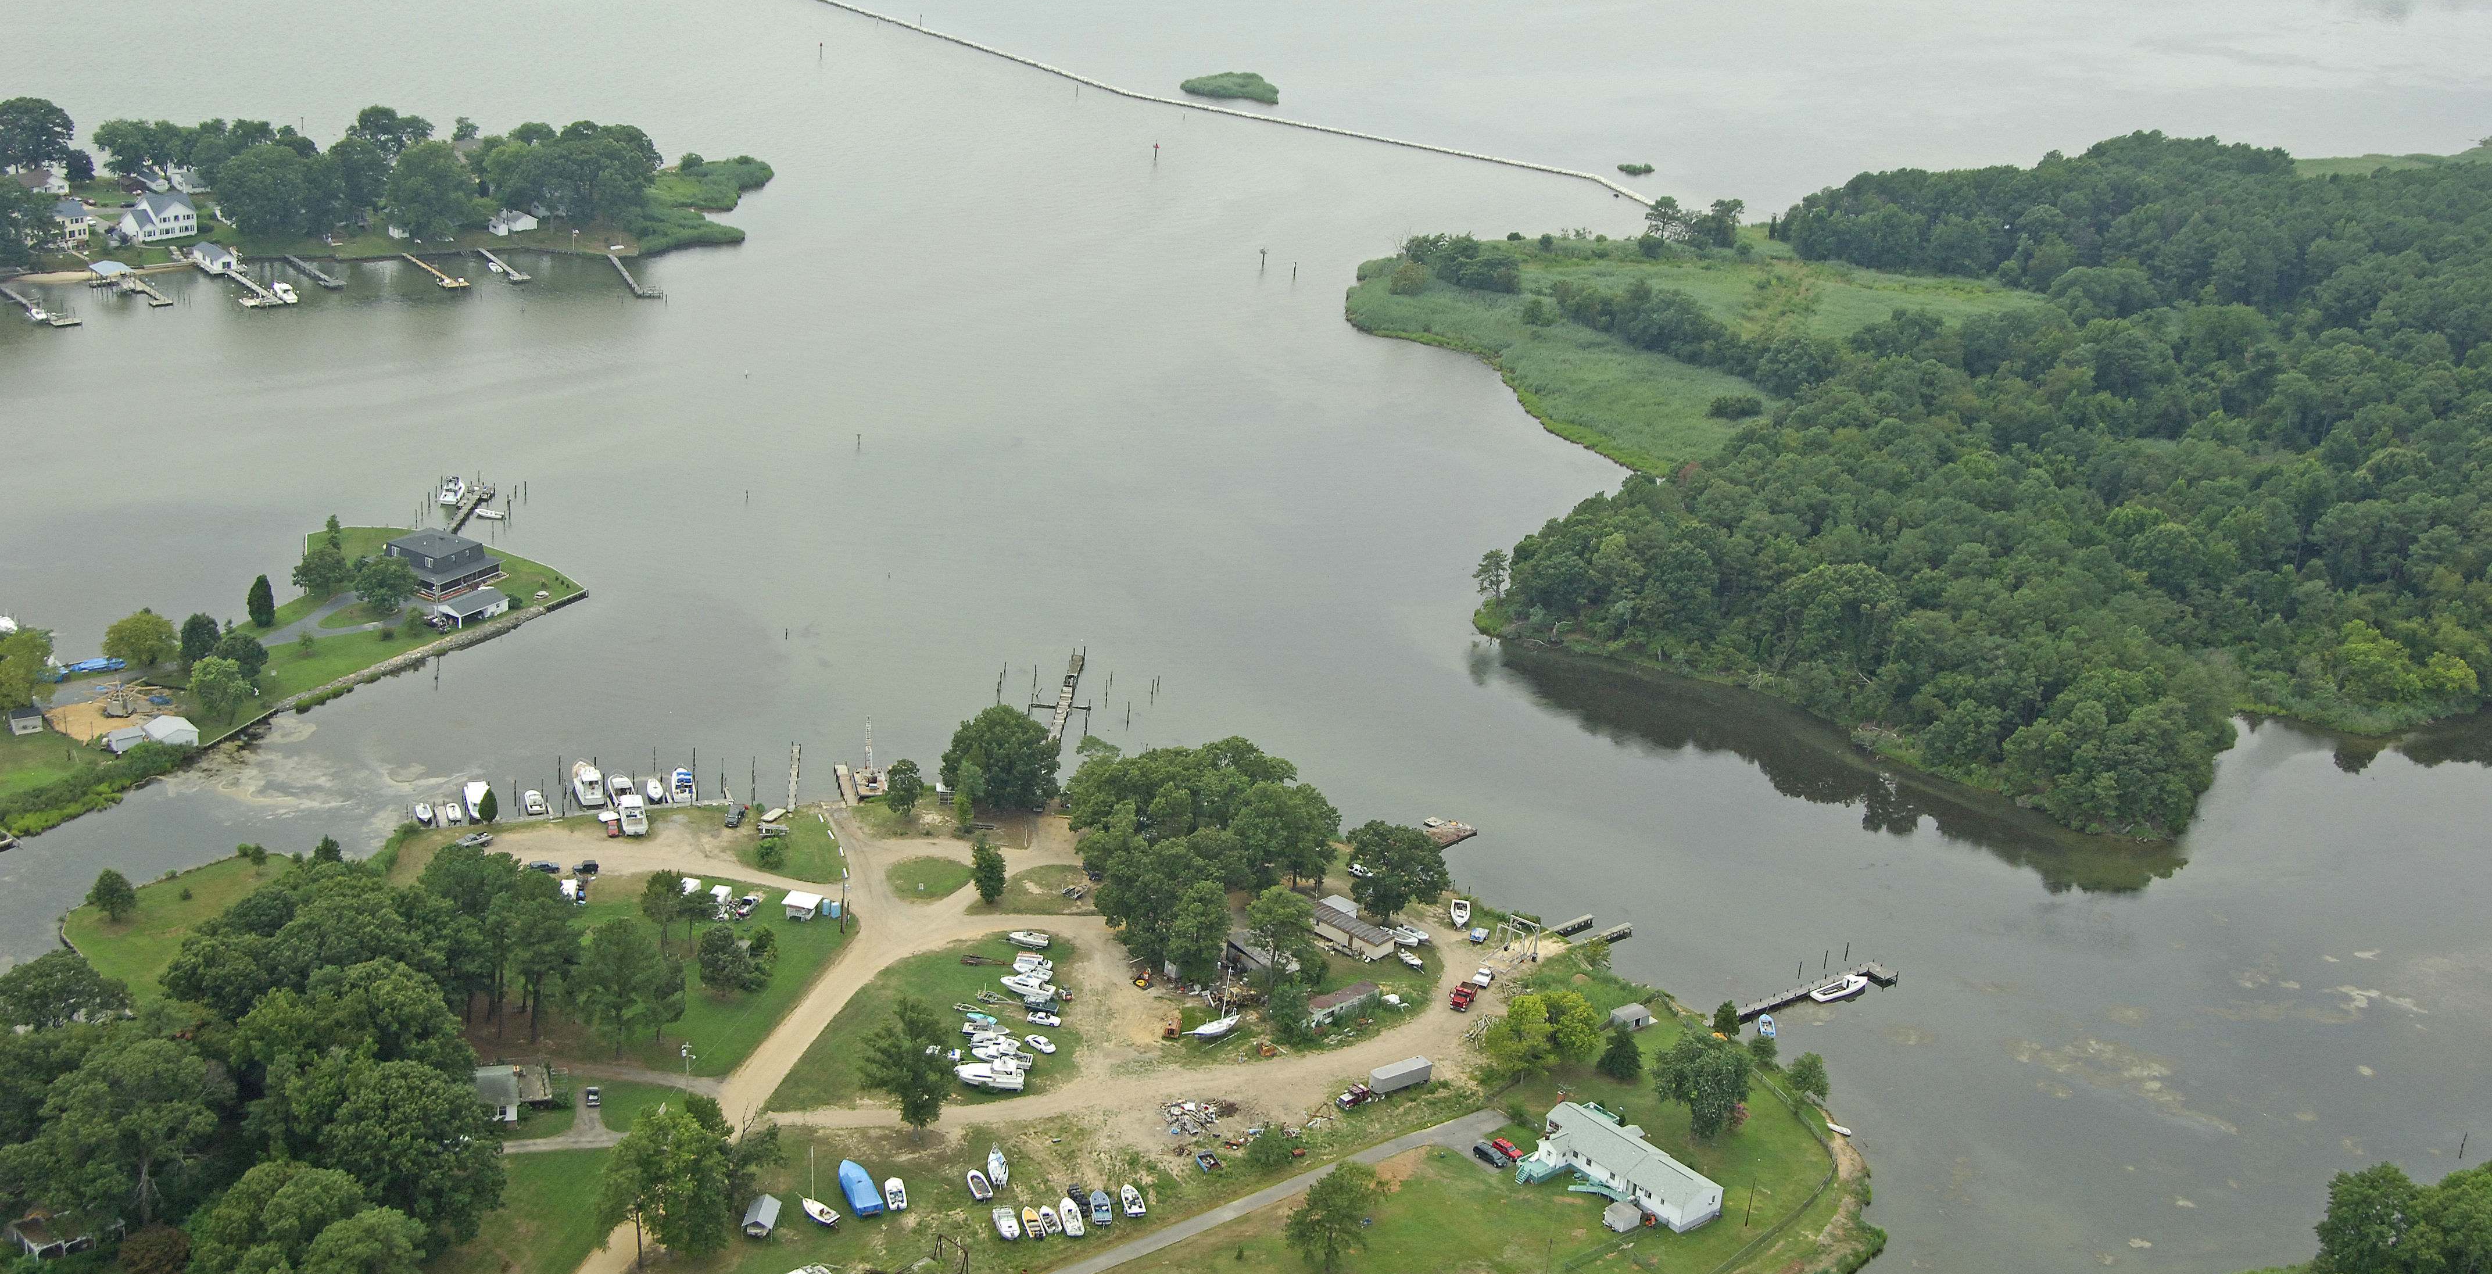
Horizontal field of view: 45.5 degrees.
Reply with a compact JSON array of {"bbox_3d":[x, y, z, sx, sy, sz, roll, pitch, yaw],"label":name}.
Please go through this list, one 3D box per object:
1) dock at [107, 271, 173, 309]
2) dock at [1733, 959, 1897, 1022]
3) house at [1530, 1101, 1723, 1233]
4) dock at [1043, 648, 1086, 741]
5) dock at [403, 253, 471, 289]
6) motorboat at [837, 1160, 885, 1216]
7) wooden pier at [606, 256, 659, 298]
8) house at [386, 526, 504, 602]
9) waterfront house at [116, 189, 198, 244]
[{"bbox_3d":[-277.050,-87.870,743.000,5.900,1.800,34.300,-13,28,-38],"label":"dock"},{"bbox_3d":[86.740,56.160,461.030,38.000,2.000,6.300,-12,27,-37],"label":"dock"},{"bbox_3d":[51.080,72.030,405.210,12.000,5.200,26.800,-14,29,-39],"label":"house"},{"bbox_3d":[-33.550,12.020,544.660,2.700,2.600,46.000,6,22,2],"label":"dock"},{"bbox_3d":[-212.910,-95.970,777.190,6.200,1.800,33.000,-12,27,-36],"label":"dock"},{"bbox_3d":[-50.610,71.800,387.230,3.500,2.400,11.500,-5,24,-23],"label":"motorboat"},{"bbox_3d":[-161.830,-95.570,787.280,7.200,1.800,39.500,-4,24,-22],"label":"wooden pier"},{"bbox_3d":[-156.710,-15.530,575.830,19.000,7.800,17.700,17,25,27],"label":"house"},{"bbox_3d":[-286.660,-111.000,784.360,15.000,9.500,13.300,-13,28,-38],"label":"waterfront house"}]

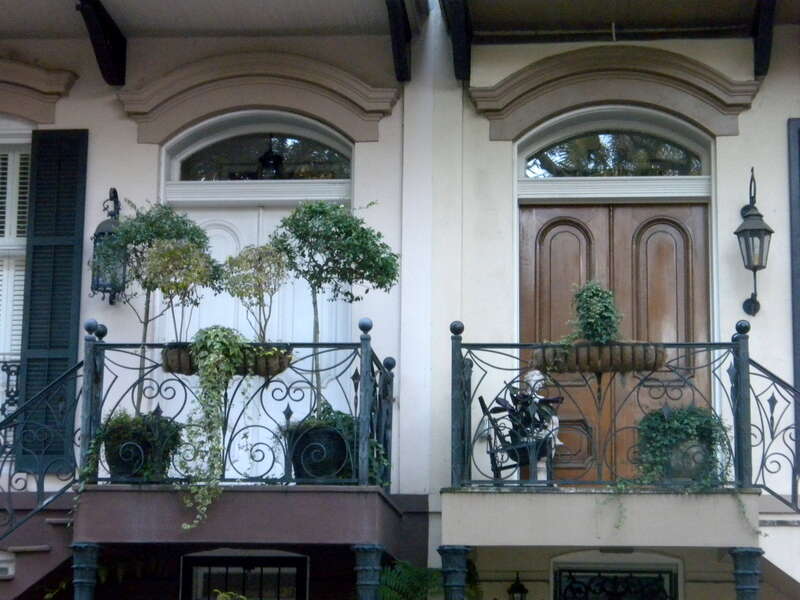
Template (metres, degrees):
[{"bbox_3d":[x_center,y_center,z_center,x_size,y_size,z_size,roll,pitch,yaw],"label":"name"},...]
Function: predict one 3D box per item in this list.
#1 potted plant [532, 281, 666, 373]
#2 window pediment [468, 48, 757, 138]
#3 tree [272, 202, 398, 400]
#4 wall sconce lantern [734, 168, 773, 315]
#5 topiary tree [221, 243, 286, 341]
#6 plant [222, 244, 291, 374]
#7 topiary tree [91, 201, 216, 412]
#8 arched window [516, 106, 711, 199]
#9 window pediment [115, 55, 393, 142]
[{"bbox_3d":[1.324,0.176,13.050,0.885,0.622,0.320,0,-12,5],"label":"potted plant"},{"bbox_3d":[1.641,-1.588,15.064,2.185,0.659,0.270,0,-12,5],"label":"window pediment"},{"bbox_3d":[-0.461,0.003,13.793,0.906,1.448,0.800,0,-12,5],"label":"tree"},{"bbox_3d":[2.630,-0.424,14.649,0.278,1.113,0.420,0,-12,5],"label":"wall sconce lantern"},{"bbox_3d":[-0.989,-0.053,13.342,0.467,0.694,0.420,0,-12,5],"label":"topiary tree"},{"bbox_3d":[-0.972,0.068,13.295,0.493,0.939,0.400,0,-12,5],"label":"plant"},{"bbox_3d":[-1.753,0.038,13.962,0.911,1.538,0.800,0,-12,5],"label":"topiary tree"},{"bbox_3d":[1.650,-1.111,15.230,1.483,0.734,0.250,0,-12,5],"label":"arched window"},{"bbox_3d":[-1.099,-1.569,15.325,2.153,0.641,0.270,0,-12,5],"label":"window pediment"}]

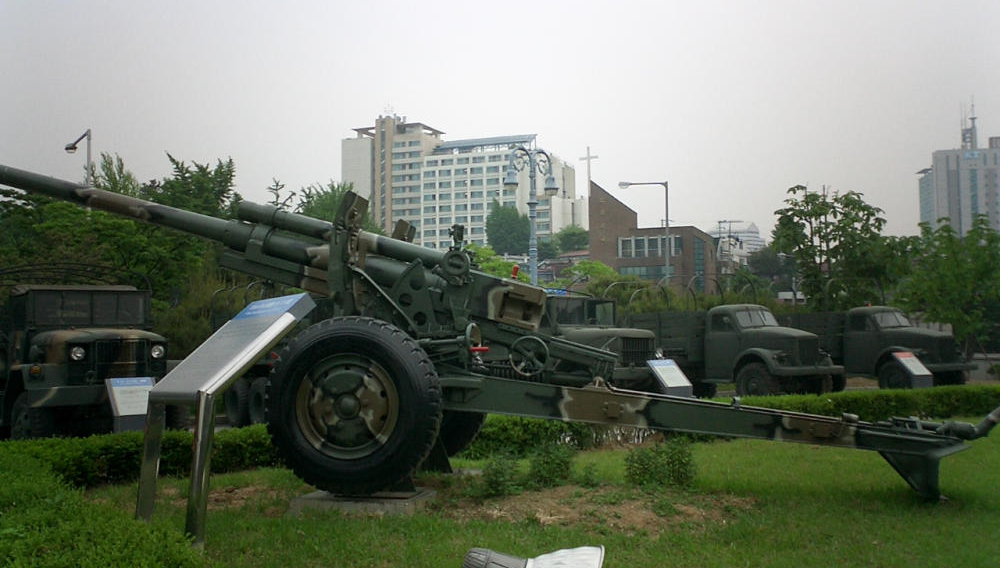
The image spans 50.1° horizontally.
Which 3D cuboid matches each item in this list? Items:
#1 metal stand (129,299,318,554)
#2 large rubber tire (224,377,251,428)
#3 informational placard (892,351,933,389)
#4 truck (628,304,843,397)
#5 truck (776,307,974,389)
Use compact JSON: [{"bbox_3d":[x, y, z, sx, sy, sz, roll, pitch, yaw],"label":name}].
[{"bbox_3d":[-1.424,0.674,5.575,0.691,1.235,0.740,2,-4,-36],"label":"metal stand"},{"bbox_3d":[-5.186,2.363,21.108,0.270,1.030,1.030,1,-3,-28],"label":"large rubber tire"},{"bbox_3d":[9.215,2.077,23.712,0.660,1.081,0.578,1,-3,-30],"label":"informational placard"},{"bbox_3d":[5.472,1.669,25.465,2.180,2.250,5.530,1,-3,-25],"label":"truck"},{"bbox_3d":[9.270,1.738,27.409,2.180,2.250,5.530,1,-3,-25],"label":"truck"}]

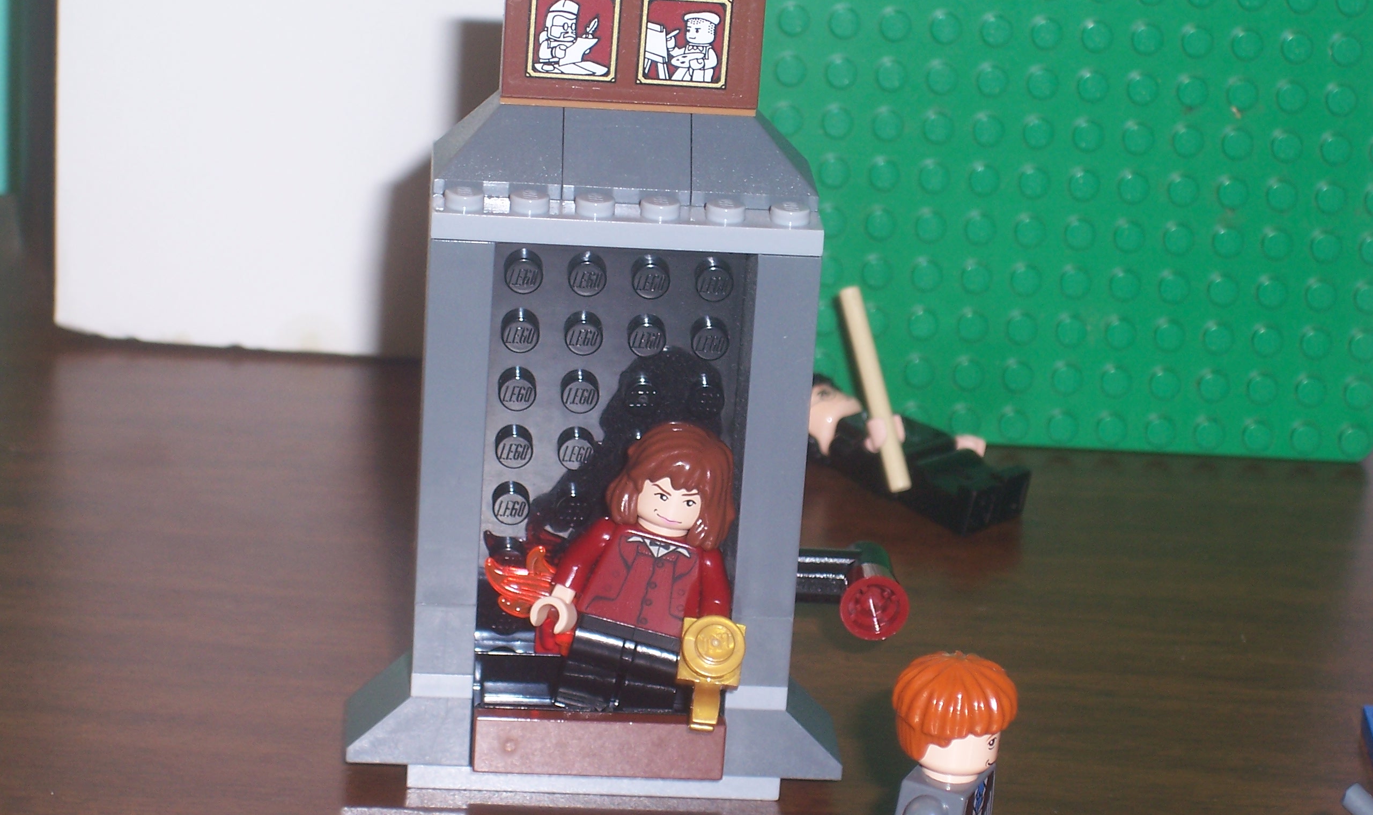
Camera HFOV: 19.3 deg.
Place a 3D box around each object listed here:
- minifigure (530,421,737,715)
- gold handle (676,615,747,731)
[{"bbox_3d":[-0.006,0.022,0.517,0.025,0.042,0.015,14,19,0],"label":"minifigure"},{"bbox_3d":[0.003,0.034,0.508,0.008,0.014,0.008,8,-17,-4],"label":"gold handle"}]

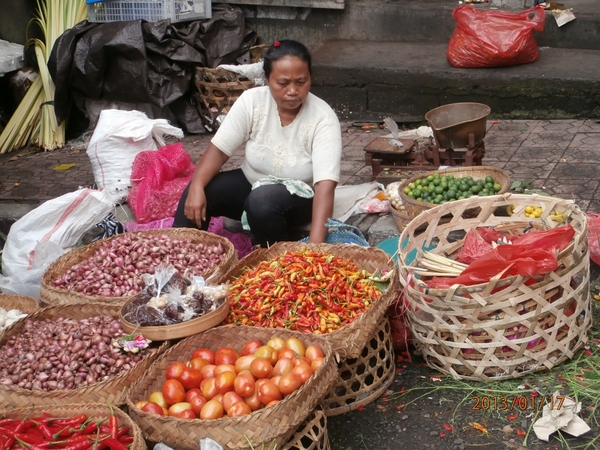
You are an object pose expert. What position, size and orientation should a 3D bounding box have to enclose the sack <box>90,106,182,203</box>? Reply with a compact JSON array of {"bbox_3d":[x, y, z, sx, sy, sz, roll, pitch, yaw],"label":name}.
[{"bbox_3d":[-0.716,-0.325,4.250,0.370,0.370,0.290,-11,21,-9],"label":"sack"}]

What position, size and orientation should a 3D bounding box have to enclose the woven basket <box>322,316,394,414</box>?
[{"bbox_3d":[0.035,0.338,2.855,0.460,0.230,0.460,-8,20,0],"label":"woven basket"}]

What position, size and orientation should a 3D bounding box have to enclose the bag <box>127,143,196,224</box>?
[{"bbox_3d":[-0.545,-0.166,3.910,0.260,0.290,0.220,-11,21,-7],"label":"bag"}]

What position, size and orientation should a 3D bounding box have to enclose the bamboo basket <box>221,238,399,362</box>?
[{"bbox_3d":[0.031,0.237,2.755,0.510,0.170,0.510,-7,25,0],"label":"bamboo basket"}]

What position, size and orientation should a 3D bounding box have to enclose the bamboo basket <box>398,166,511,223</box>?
[{"bbox_3d":[0.524,-0.073,3.330,0.375,0.140,0.375,-5,21,9],"label":"bamboo basket"}]

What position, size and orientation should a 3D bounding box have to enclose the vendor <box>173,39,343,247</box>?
[{"bbox_3d":[-0.090,-0.205,3.470,0.570,0.840,0.620,-3,21,13],"label":"vendor"}]

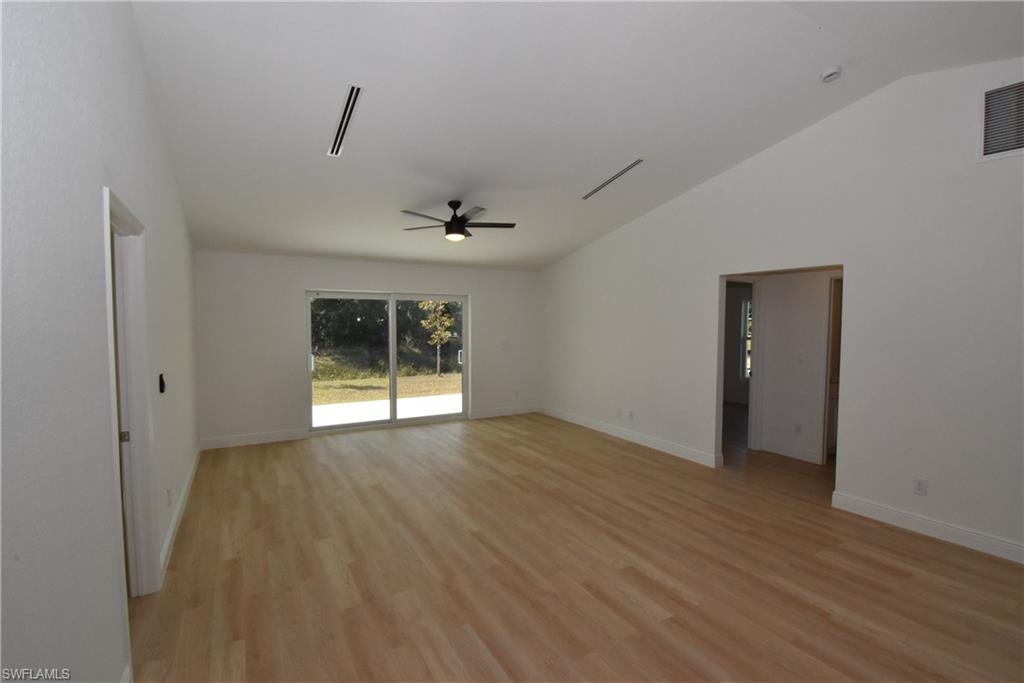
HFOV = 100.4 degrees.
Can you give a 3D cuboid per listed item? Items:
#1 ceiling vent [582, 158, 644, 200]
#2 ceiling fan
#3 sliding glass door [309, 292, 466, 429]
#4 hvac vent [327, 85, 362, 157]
[{"bbox_3d":[1.017,-1.663,4.416,0.090,0.030,0.875,1,-11,-33],"label":"ceiling vent"},{"bbox_3d":[-0.617,-1.305,4.611,1.302,0.398,1.292,0,3,-11],"label":"ceiling fan"},{"bbox_3d":[-1.702,0.273,6.231,2.315,1.927,0.130,-1,3,-26],"label":"sliding glass door"},{"bbox_3d":[-1.286,-1.661,3.261,0.095,0.030,0.884,1,-11,-32],"label":"hvac vent"}]

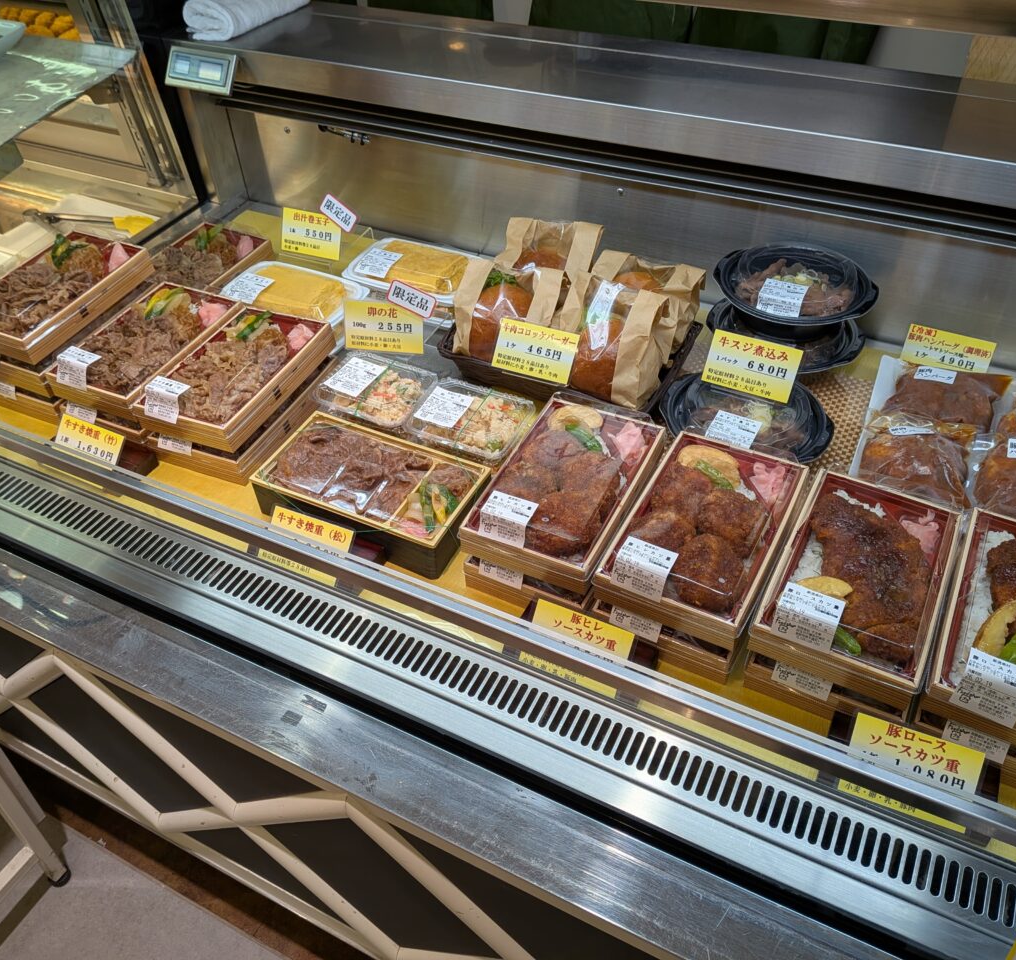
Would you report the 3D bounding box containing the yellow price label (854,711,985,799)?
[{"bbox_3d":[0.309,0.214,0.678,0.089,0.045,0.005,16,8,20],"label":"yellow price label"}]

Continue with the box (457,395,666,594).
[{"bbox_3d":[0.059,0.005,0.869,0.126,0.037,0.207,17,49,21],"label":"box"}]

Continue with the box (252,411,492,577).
[{"bbox_3d":[-0.149,0.013,0.985,0.233,0.054,0.125,18,49,21],"label":"box"}]

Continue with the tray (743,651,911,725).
[{"bbox_3d":[0.324,0.127,0.849,0.131,0.034,0.216,18,48,21],"label":"tray"}]

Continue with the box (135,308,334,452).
[{"bbox_3d":[-0.327,-0.129,1.085,0.131,0.034,0.216,16,48,19],"label":"box"}]

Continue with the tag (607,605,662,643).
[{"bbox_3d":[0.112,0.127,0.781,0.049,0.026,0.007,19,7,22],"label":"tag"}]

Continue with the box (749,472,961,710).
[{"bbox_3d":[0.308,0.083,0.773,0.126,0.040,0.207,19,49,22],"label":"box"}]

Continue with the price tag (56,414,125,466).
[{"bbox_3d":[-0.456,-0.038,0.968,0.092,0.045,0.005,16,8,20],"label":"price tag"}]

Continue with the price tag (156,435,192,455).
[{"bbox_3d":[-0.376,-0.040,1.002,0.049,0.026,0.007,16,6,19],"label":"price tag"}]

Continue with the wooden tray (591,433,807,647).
[{"bbox_3d":[0.192,0.050,0.865,0.131,0.034,0.216,19,49,22],"label":"wooden tray"}]

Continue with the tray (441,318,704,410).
[{"bbox_3d":[0.077,-0.150,1.086,0.266,0.057,0.179,19,49,22],"label":"tray"}]

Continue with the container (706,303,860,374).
[{"bbox_3d":[0.351,-0.179,1.131,0.194,0.073,0.169,9,46,13],"label":"container"}]

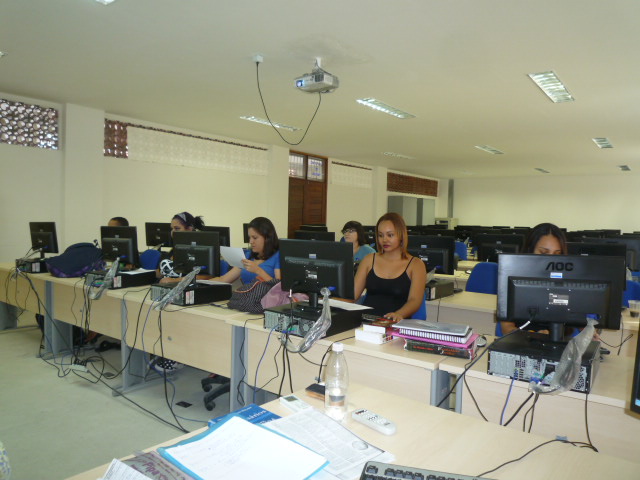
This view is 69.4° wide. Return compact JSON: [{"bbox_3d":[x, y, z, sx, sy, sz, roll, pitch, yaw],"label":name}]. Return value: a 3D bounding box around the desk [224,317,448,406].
[{"bbox_3d":[0.176,0.888,2.776,1.400,0.735,0.710,4,4,36],"label":"desk"}]

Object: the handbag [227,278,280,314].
[{"bbox_3d":[-0.384,0.331,2.825,0.320,0.190,0.200,3,3,30],"label":"handbag"}]

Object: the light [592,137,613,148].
[{"bbox_3d":[4.981,-1.706,8.133,0.220,0.070,1.240,3,4,37],"label":"light"}]

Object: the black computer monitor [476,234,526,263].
[{"bbox_3d":[2.080,0.134,5.338,0.520,0.400,0.190,3,4,33],"label":"black computer monitor"}]

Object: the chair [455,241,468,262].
[{"bbox_3d":[1.875,0.536,6.710,0.560,0.940,0.580,3,4,36],"label":"chair"}]

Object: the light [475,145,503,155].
[{"bbox_3d":[3.407,-1.797,9.250,0.220,0.070,1.240,3,4,37],"label":"light"}]

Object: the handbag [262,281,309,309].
[{"bbox_3d":[-0.208,0.327,2.726,0.300,0.190,0.170,1,3,-14],"label":"handbag"}]

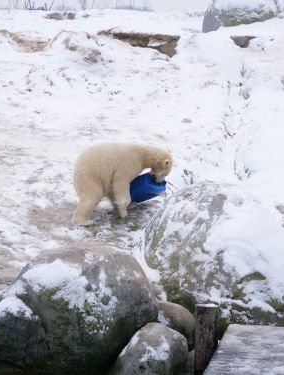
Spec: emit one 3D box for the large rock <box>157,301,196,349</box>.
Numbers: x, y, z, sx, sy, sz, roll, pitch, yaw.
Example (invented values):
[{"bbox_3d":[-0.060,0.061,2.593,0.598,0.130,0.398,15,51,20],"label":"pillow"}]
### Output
[{"bbox_3d":[0.251,1.064,12.000,0.350,0.370,0.380,0,8,0],"label":"large rock"}]

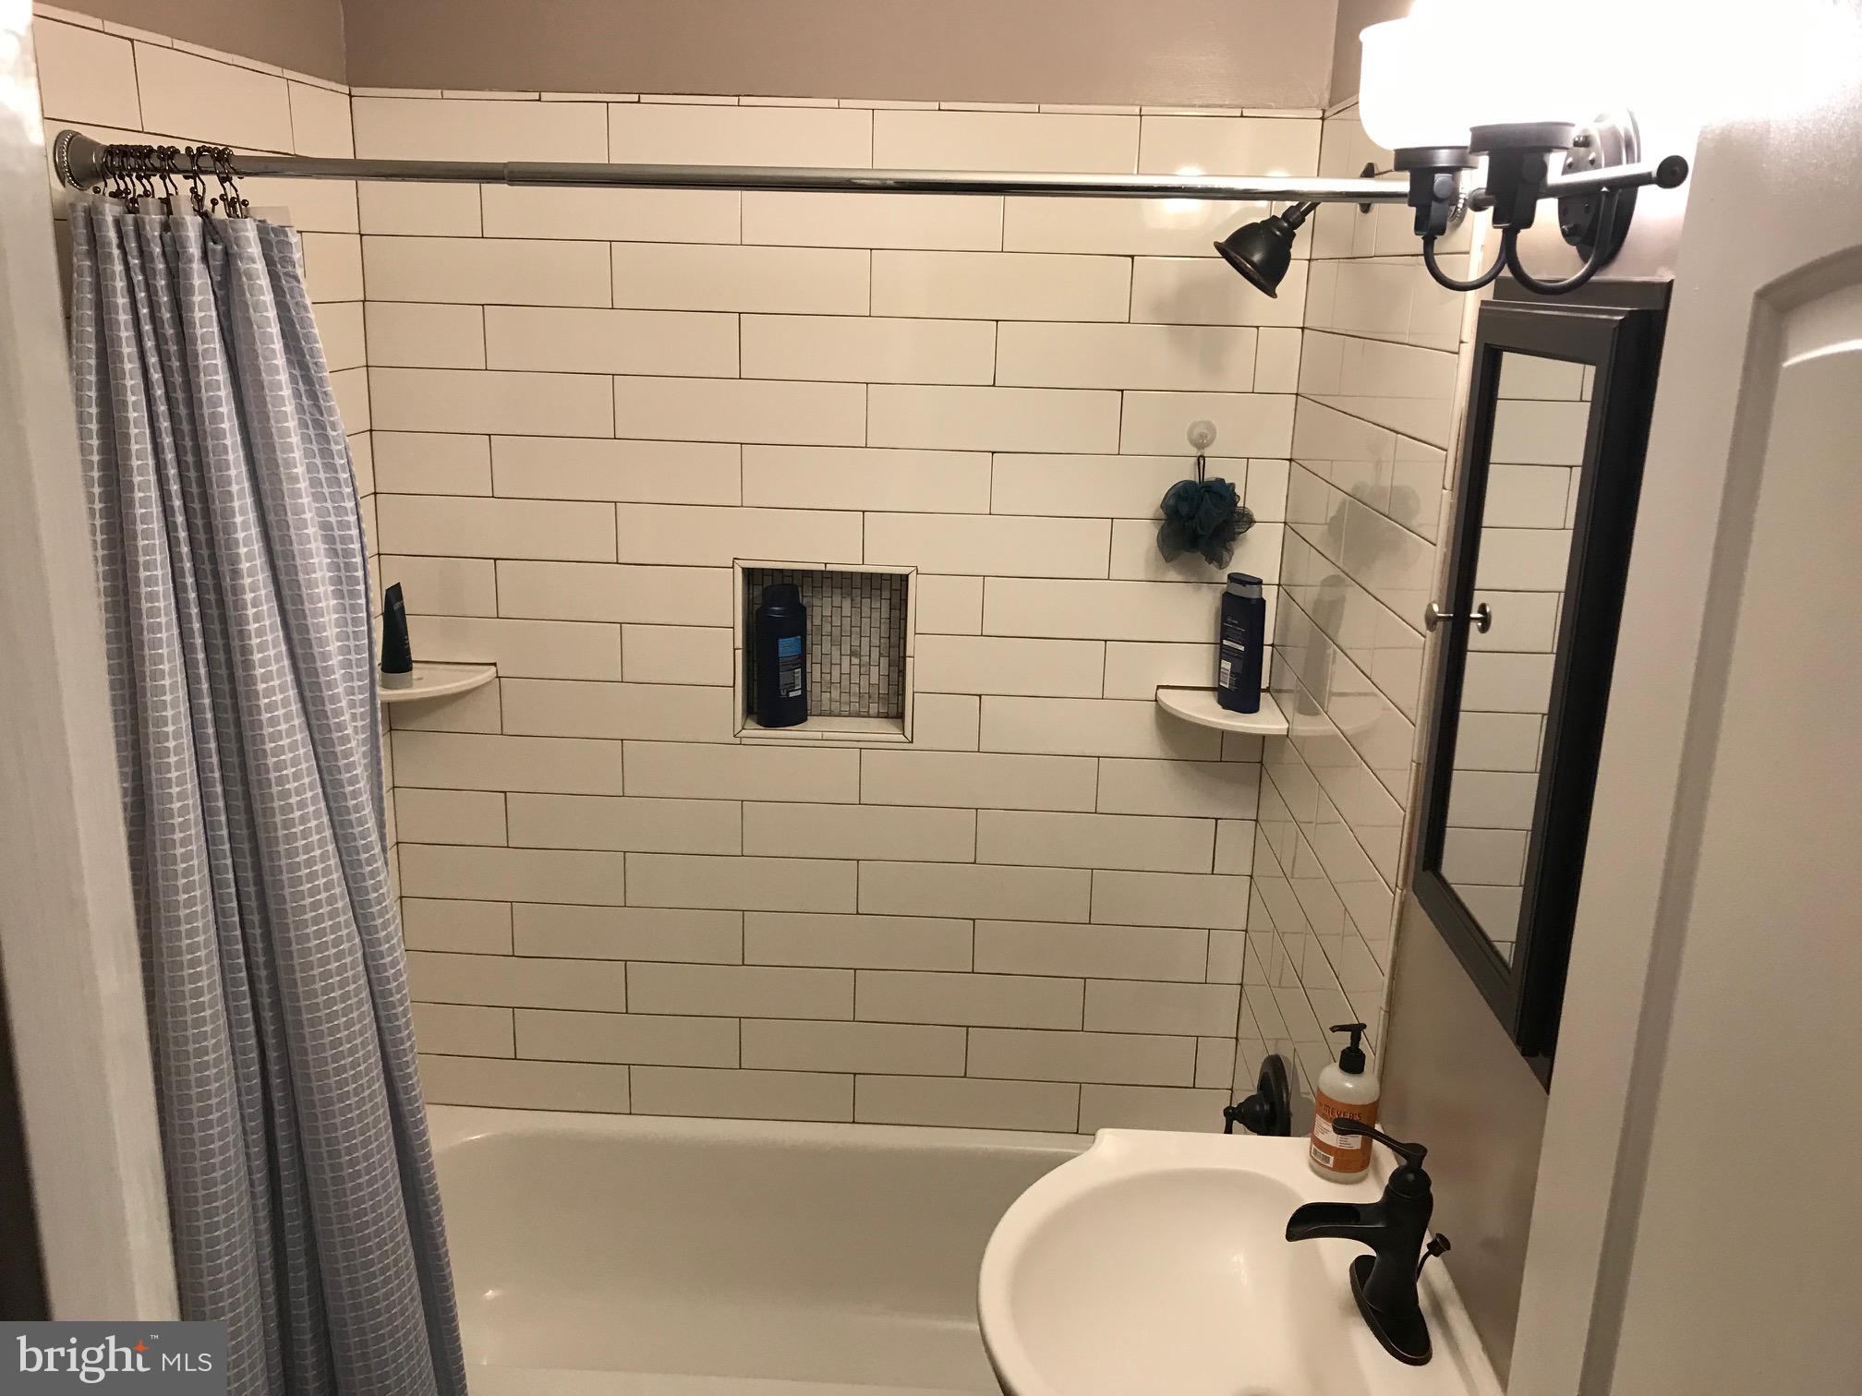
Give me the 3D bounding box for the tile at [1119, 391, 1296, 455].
[{"bbox_3d":[0.444,-0.437,2.417,0.275,0.100,0.009,2,15,1],"label":"tile"}]

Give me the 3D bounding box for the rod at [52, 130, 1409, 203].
[{"bbox_3d":[-0.176,-0.558,1.615,1.489,0.062,0.062,1,15,0],"label":"rod"}]

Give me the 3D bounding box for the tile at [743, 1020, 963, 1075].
[{"bbox_3d":[-0.136,0.629,2.715,0.406,0.100,0.010,2,15,1],"label":"tile"}]

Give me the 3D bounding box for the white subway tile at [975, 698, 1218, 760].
[{"bbox_3d":[0.290,0.051,2.552,0.406,0.100,0.010,2,15,1],"label":"white subway tile"}]

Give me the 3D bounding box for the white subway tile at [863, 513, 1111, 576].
[{"bbox_3d":[0.092,-0.250,2.477,0.407,0.101,0.010,2,15,1],"label":"white subway tile"}]

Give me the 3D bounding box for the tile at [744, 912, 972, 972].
[{"bbox_3d":[-0.127,0.431,2.658,0.406,0.100,0.009,2,15,1],"label":"tile"}]

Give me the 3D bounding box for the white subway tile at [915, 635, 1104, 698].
[{"bbox_3d":[0.134,-0.053,2.523,0.319,0.100,0.009,2,15,1],"label":"white subway tile"}]

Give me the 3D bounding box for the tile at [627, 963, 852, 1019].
[{"bbox_3d":[-0.336,0.521,2.686,0.406,0.101,0.010,2,15,1],"label":"tile"}]

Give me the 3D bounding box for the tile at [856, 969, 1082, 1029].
[{"bbox_3d":[0.071,0.537,2.683,0.406,0.100,0.009,2,15,1],"label":"tile"}]

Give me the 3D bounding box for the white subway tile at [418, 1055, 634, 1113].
[{"bbox_3d":[-0.745,0.704,2.745,0.396,0.101,0.010,2,15,1],"label":"white subway tile"}]

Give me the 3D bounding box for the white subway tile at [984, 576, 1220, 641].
[{"bbox_3d":[0.297,-0.146,2.499,0.406,0.100,0.010,2,15,1],"label":"white subway tile"}]

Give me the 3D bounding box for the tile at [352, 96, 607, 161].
[{"bbox_3d":[-0.700,-0.877,2.345,0.399,0.101,0.009,2,15,1],"label":"tile"}]

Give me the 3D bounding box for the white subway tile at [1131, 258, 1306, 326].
[{"bbox_3d":[0.454,-0.640,2.373,0.273,0.101,0.009,2,15,1],"label":"white subway tile"}]

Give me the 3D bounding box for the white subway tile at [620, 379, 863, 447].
[{"bbox_3d":[-0.308,-0.463,2.435,0.407,0.101,0.010,2,15,1],"label":"white subway tile"}]

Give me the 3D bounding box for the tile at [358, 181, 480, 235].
[{"bbox_3d":[-0.804,-0.781,2.373,0.193,0.101,0.009,2,15,1],"label":"tile"}]

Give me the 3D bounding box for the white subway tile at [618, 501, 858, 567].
[{"bbox_3d":[-0.315,-0.265,2.487,0.407,0.101,0.010,2,15,1],"label":"white subway tile"}]

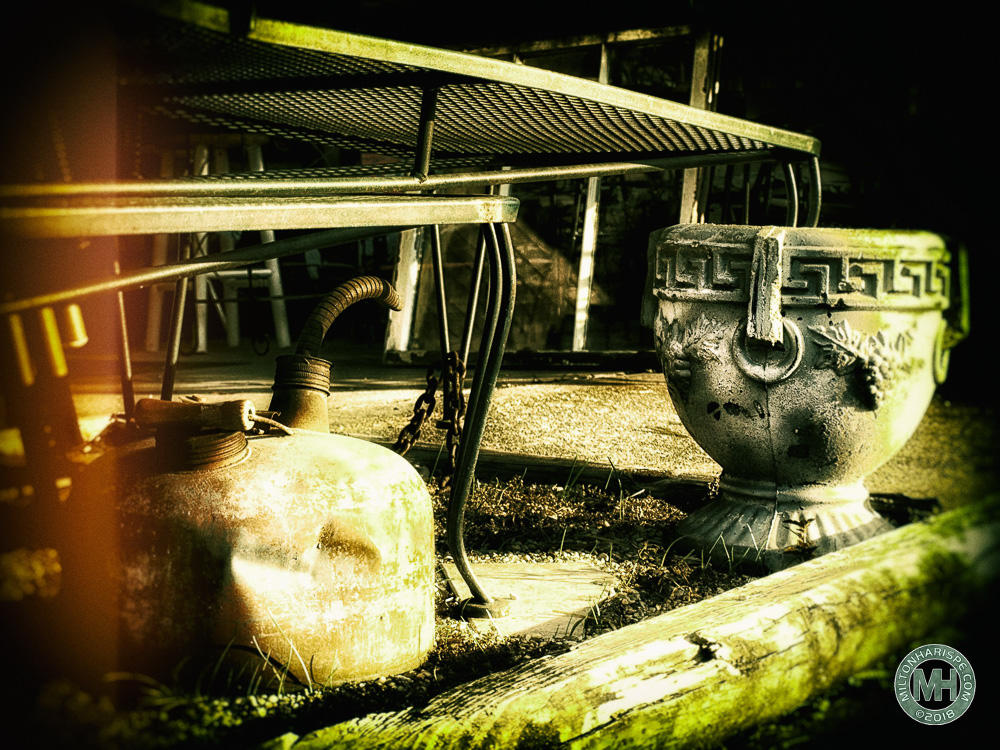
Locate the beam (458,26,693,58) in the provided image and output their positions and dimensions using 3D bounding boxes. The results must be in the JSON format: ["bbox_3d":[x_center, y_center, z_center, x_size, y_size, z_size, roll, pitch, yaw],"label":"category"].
[{"bbox_3d":[0.148,-0.761,3.975,0.701,0.032,0.037,4,6,40],"label":"beam"}]

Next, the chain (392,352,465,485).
[{"bbox_3d":[-0.111,0.068,2.650,0.115,0.205,0.100,2,6,9],"label":"chain"}]

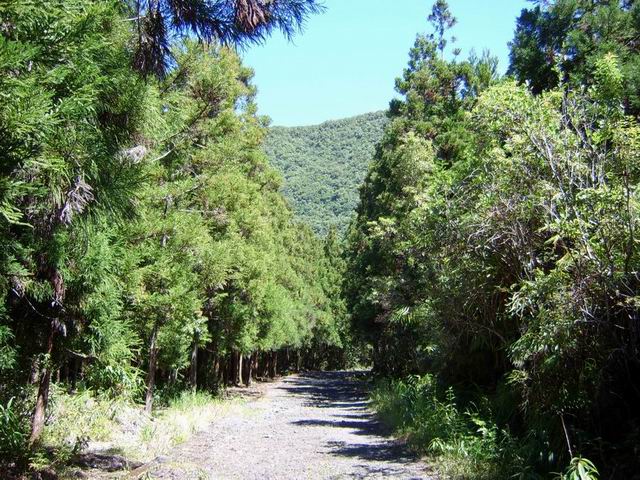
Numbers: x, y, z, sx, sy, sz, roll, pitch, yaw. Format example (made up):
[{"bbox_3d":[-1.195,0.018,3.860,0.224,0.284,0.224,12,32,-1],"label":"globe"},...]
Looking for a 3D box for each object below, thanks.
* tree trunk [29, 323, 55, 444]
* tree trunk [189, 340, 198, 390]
[{"bbox_3d":[-4.500,2.310,9.300,0.210,1.950,0.210,0,-12,0],"label":"tree trunk"},{"bbox_3d":[-3.970,3.930,17.960,0.200,1.550,0.200,0,-12,0],"label":"tree trunk"}]

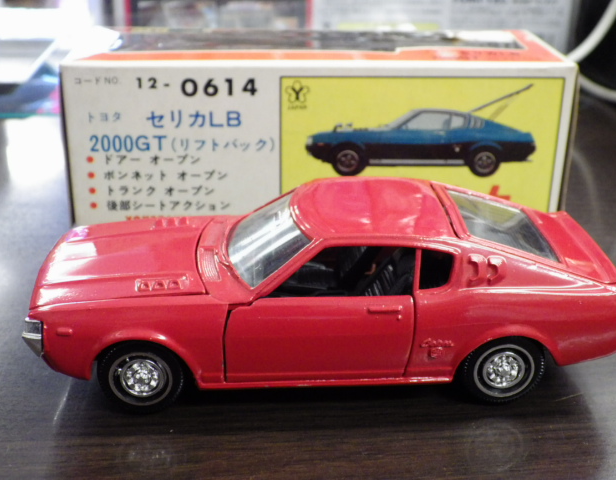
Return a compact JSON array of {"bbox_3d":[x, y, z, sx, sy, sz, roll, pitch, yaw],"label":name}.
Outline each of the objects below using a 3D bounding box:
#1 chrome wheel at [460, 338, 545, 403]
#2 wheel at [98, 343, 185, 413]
[{"bbox_3d":[0.042,0.027,0.202,0.018,0.018,0.006,-1,24,-2],"label":"chrome wheel"},{"bbox_3d":[-0.036,0.028,0.200,0.018,0.018,0.006,-1,24,-2],"label":"wheel"}]

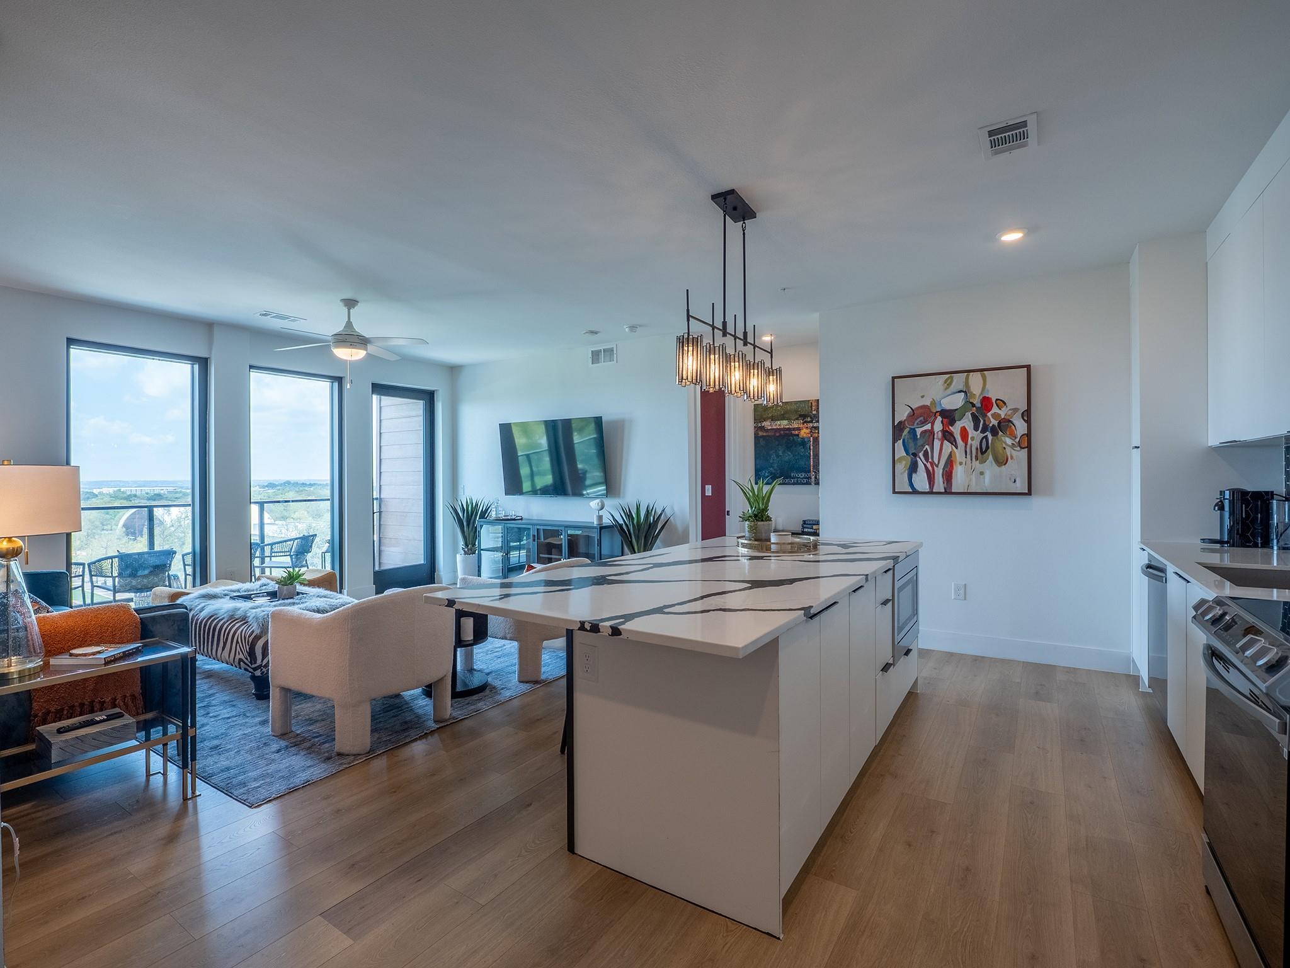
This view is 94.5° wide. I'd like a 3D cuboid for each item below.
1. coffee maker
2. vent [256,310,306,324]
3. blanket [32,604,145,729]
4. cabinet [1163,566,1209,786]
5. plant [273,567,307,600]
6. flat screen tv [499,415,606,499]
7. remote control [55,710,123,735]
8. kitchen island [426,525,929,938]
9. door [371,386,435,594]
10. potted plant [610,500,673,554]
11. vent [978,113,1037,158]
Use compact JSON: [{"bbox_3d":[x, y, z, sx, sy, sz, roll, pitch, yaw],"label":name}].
[{"bbox_3d":[3.582,0.199,3.558,0.360,0.338,0.160,0,0,33],"label":"coffee maker"},{"bbox_3d":[-3.172,-1.440,5.208,0.190,0.020,0.365,0,0,33],"label":"vent"},{"bbox_3d":[-2.497,0.812,2.636,0.270,0.470,0.370,0,0,33],"label":"blanket"},{"bbox_3d":[2.611,0.832,2.436,0.590,0.810,0.930,0,0,33],"label":"cabinet"},{"bbox_3d":[-2.545,0.702,4.282,0.200,0.225,0.200,0,0,33],"label":"plant"},{"bbox_3d":[-1.011,-0.279,6.517,1.450,0.830,0.055,0,6,32],"label":"flat screen tv"},{"bbox_3d":[-2.206,0.956,2.381,0.043,0.020,0.195,0,0,33],"label":"remote control"},{"bbox_3d":[0.469,0.841,2.901,1.217,0.914,2.693,0,0,33],"label":"kitchen island"},{"bbox_3d":[-2.898,0.070,7.128,0.090,2.444,0.920,0,0,33],"label":"door"},{"bbox_3d":[-0.040,0.737,5.796,0.630,1.150,0.600,0,0,33],"label":"potted plant"},{"bbox_3d":[1.535,-1.449,2.516,0.204,0.020,0.295,0,0,33],"label":"vent"}]

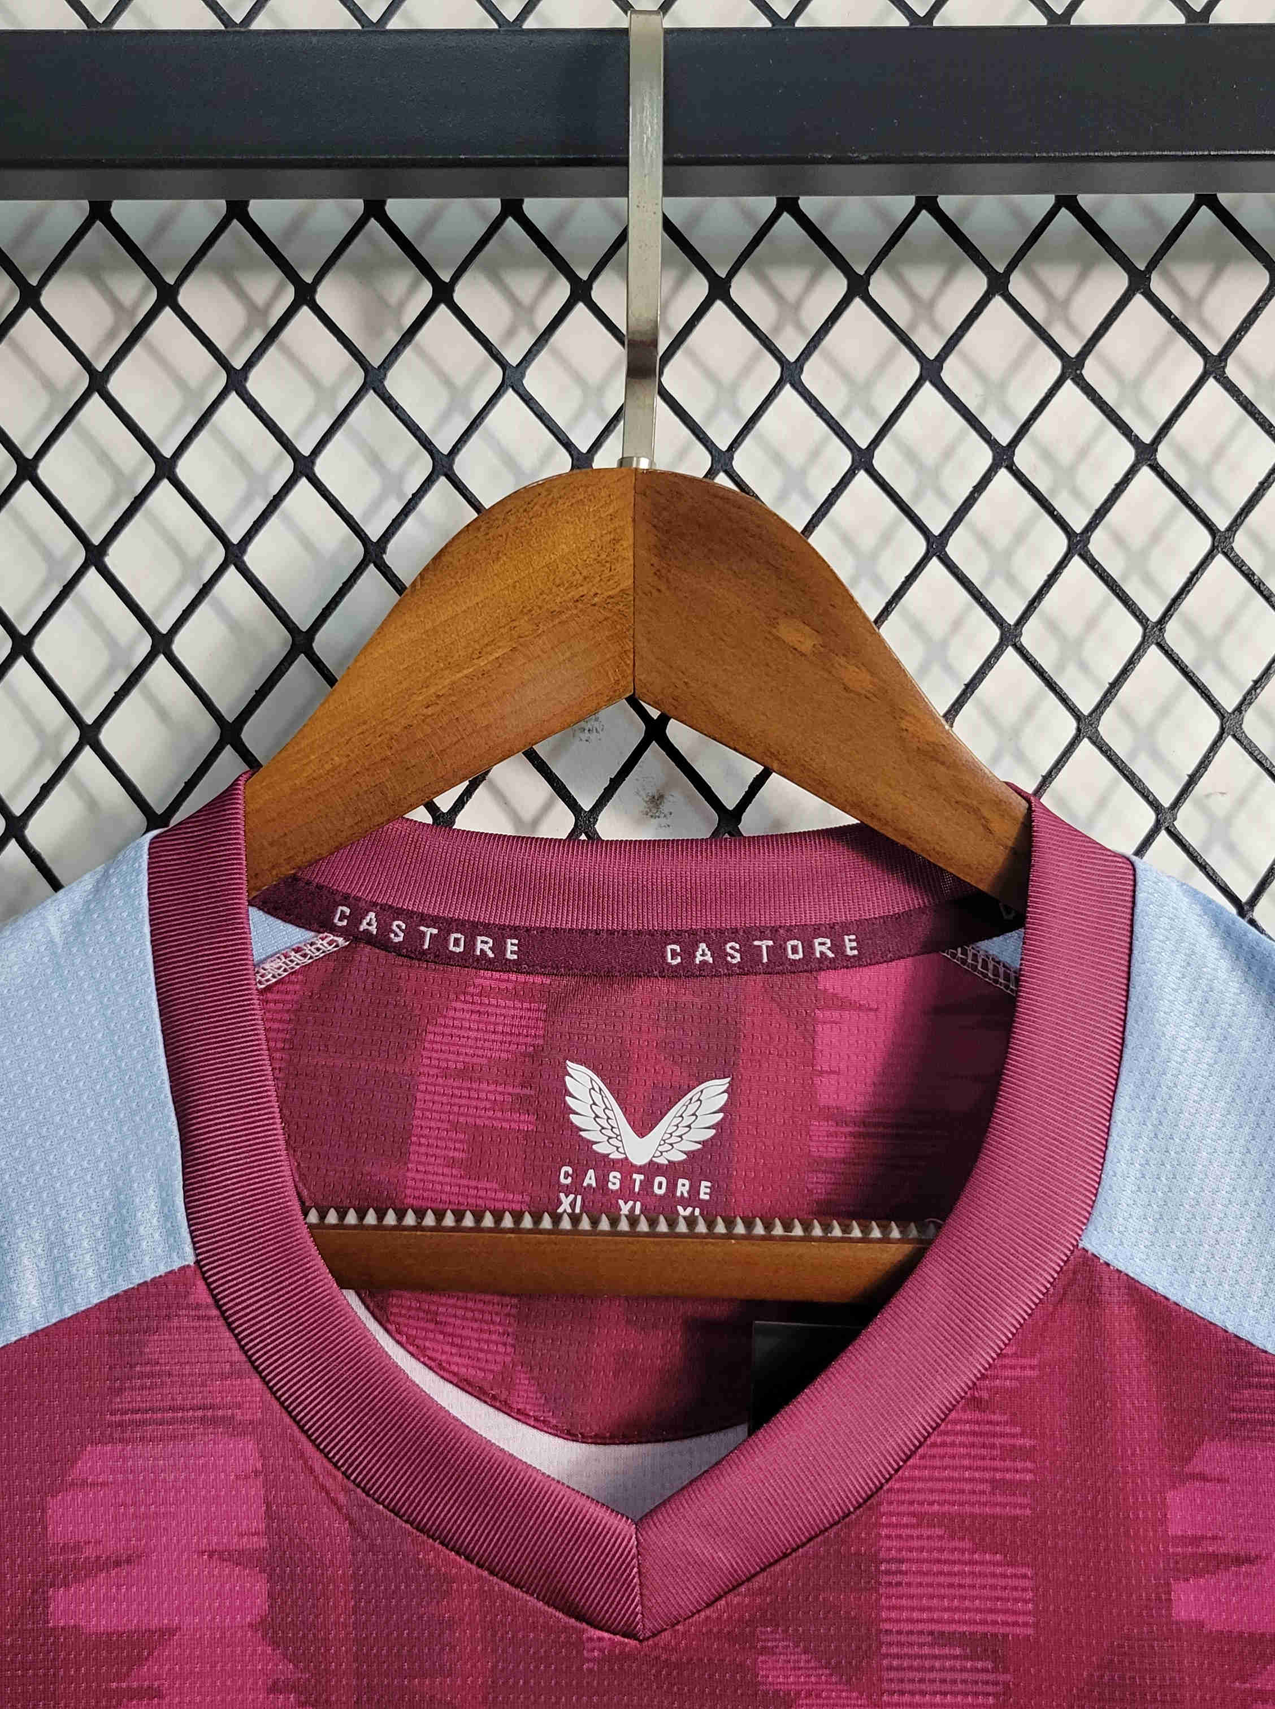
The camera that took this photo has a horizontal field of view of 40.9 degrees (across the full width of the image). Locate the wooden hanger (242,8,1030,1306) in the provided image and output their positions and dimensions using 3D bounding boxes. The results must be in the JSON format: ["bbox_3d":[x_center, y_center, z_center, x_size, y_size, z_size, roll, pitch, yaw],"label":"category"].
[{"bbox_3d":[0.000,-0.045,0.382,0.440,0.280,0.060,0,0,0],"label":"wooden hanger"}]

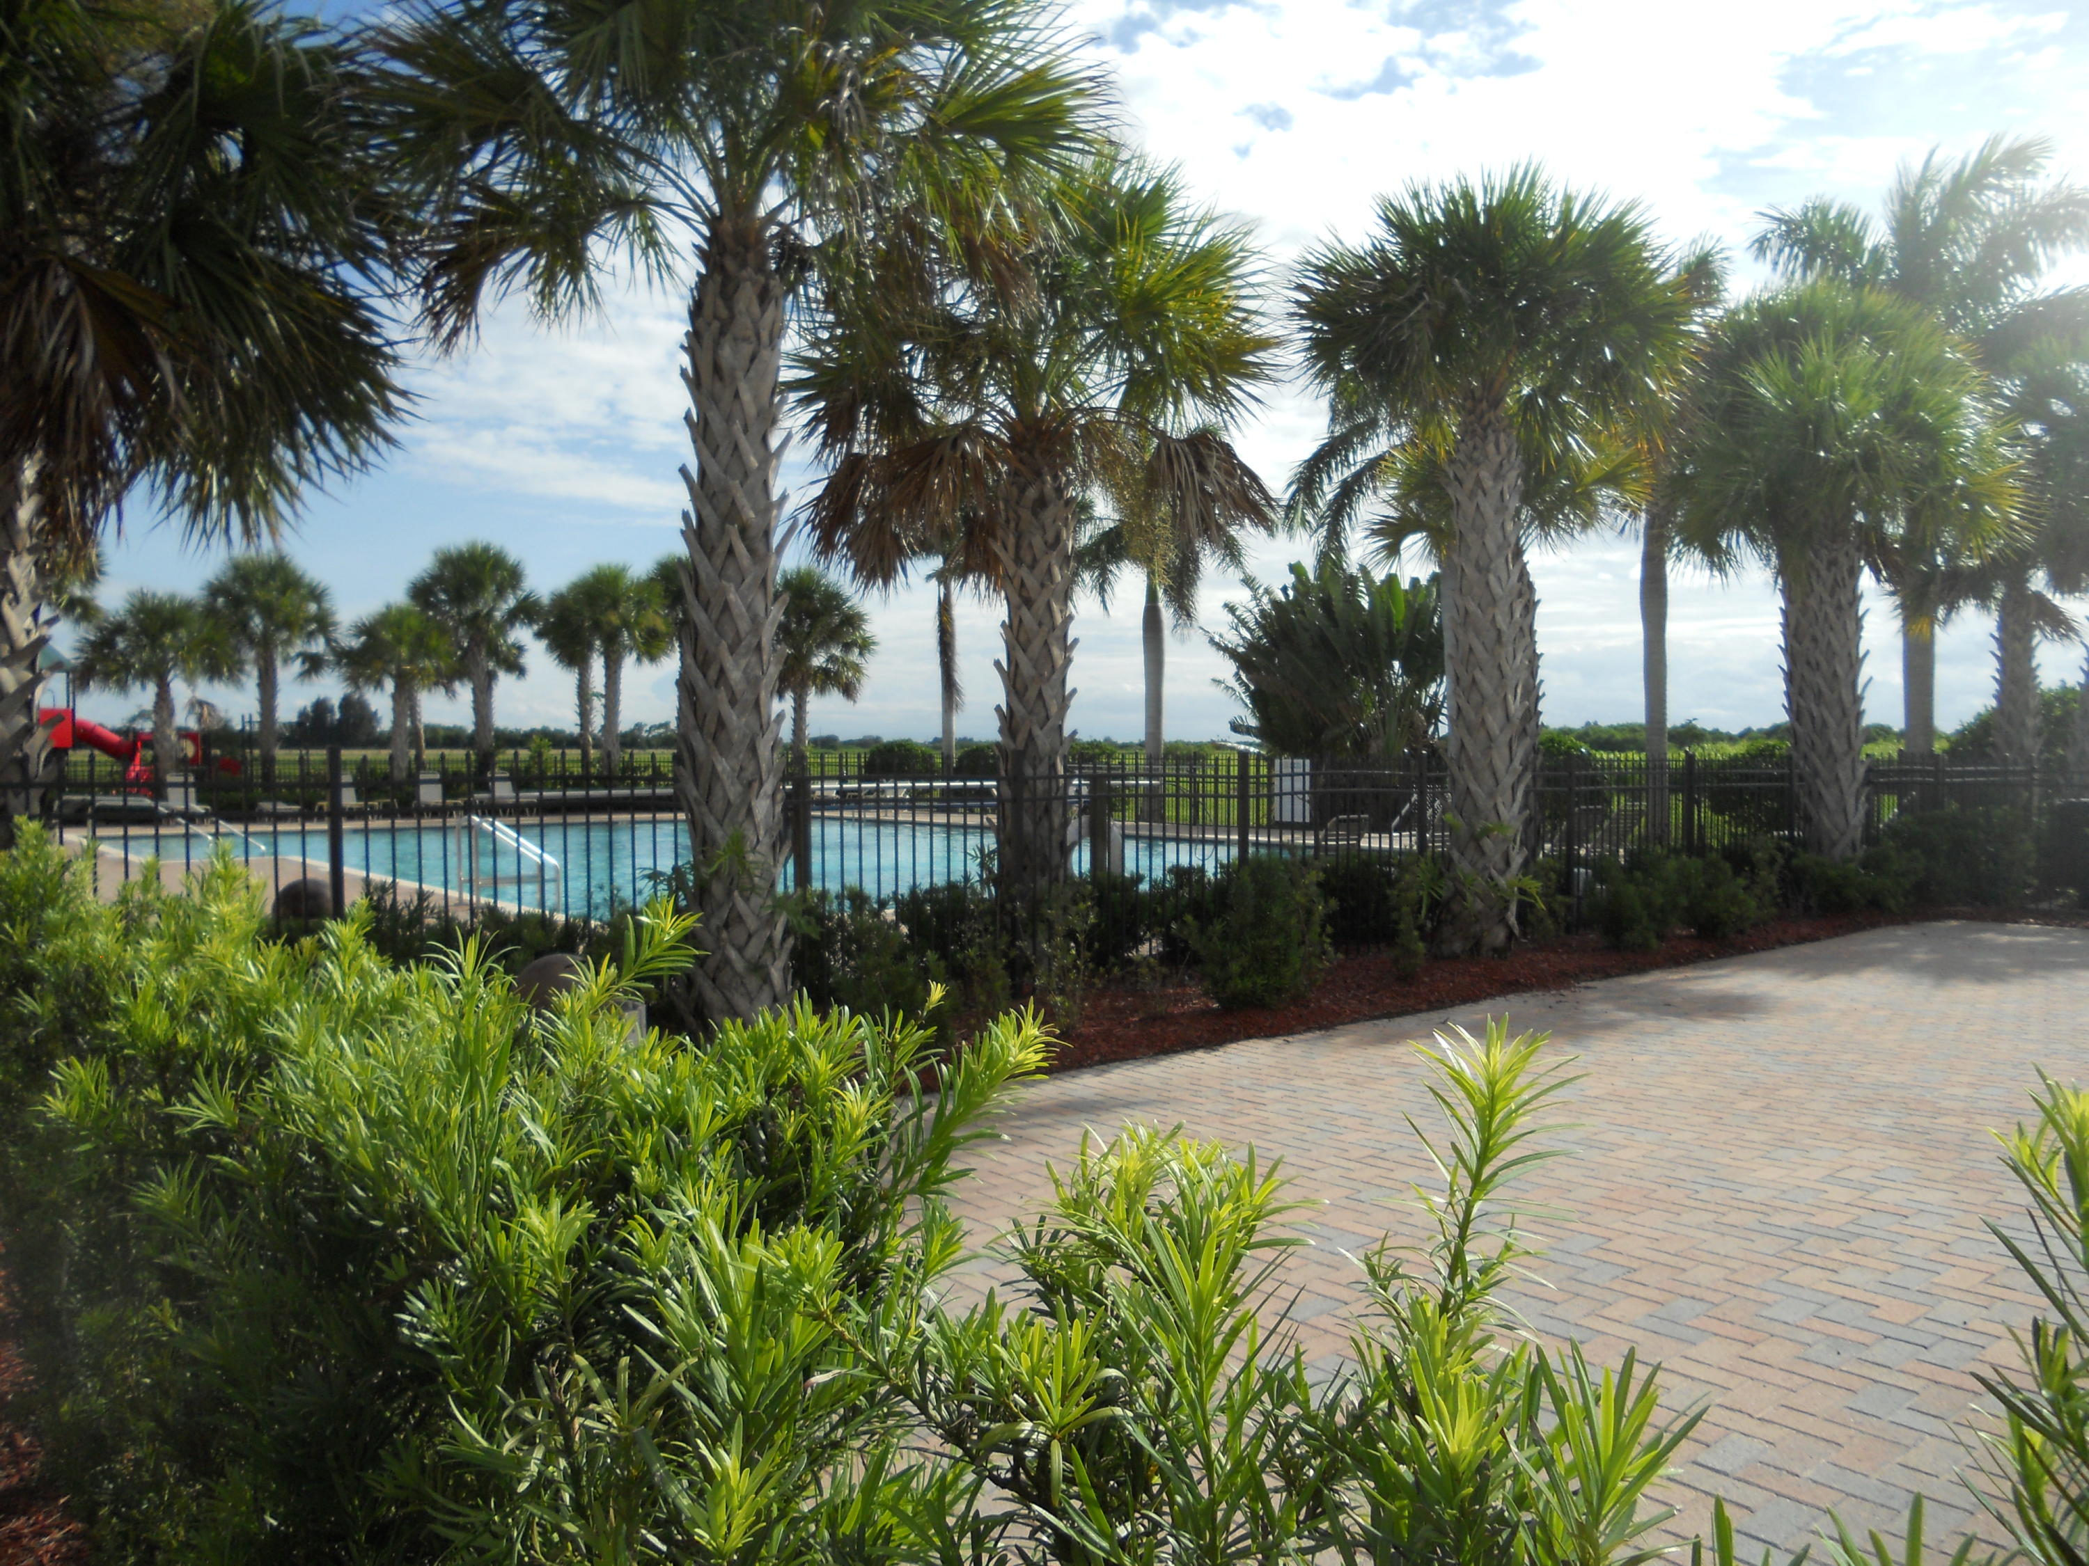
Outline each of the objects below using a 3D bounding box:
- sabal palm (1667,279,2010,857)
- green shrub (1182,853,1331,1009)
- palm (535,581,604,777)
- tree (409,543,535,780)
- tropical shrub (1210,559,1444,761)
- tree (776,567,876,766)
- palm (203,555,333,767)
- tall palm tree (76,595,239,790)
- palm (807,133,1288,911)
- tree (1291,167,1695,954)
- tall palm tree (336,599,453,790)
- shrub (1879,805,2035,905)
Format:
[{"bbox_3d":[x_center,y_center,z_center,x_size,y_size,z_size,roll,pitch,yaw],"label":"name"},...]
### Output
[{"bbox_3d":[7.143,-1.645,14.569,3.060,5.650,2.900,0,1,0],"label":"sabal palm"},{"bbox_3d":[1.200,0.811,9.219,0.840,0.840,0.780,0,1,0],"label":"green shrub"},{"bbox_3d":[-11.784,-2.369,41.500,2.500,5.530,2.500,-1,2,0],"label":"palm"},{"bbox_3d":[-12.818,-2.328,36.460,2.880,6.100,2.800,0,1,0],"label":"tree"},{"bbox_3d":[5.311,-1.575,28.974,4.730,4.820,3.900,0,1,0],"label":"tropical shrub"},{"bbox_3d":[-5.709,-2.464,40.000,2.950,5.690,2.950,-1,2,0],"label":"tree"},{"bbox_3d":[-16.872,-2.121,35.464,2.950,5.720,2.900,0,1,0],"label":"palm"},{"bbox_3d":[-20.743,-1.960,38.000,3.650,5.020,3.500,-1,2,0],"label":"tall palm tree"},{"bbox_3d":[-0.051,-1.374,10.274,3.020,5.170,2.900,0,1,0],"label":"palm"},{"bbox_3d":[3.195,-1.580,11.600,2.870,5.610,2.870,-1,2,0],"label":"tree"},{"bbox_3d":[-15.488,-1.895,39.000,2.850,4.770,2.850,-1,2,0],"label":"tall palm tree"},{"bbox_3d":[8.335,0.642,14.900,1.450,0.910,1.250,-1,2,0],"label":"shrub"}]

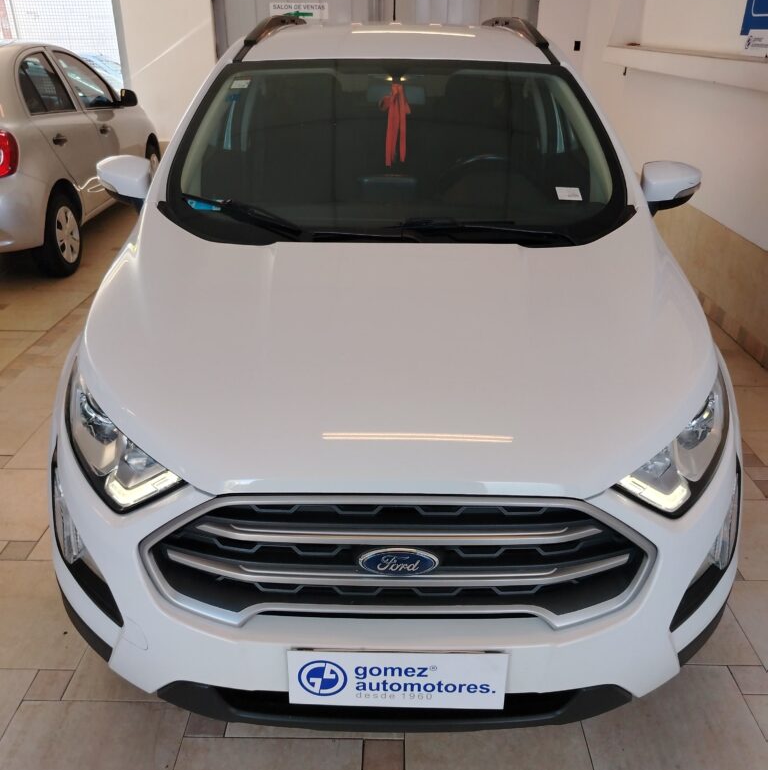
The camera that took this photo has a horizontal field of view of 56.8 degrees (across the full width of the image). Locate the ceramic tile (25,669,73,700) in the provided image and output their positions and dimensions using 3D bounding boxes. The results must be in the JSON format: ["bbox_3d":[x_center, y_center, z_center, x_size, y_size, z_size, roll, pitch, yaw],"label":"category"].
[{"bbox_3d":[-0.900,0.814,1.917,0.100,0.010,0.100,0,26,1],"label":"ceramic tile"}]

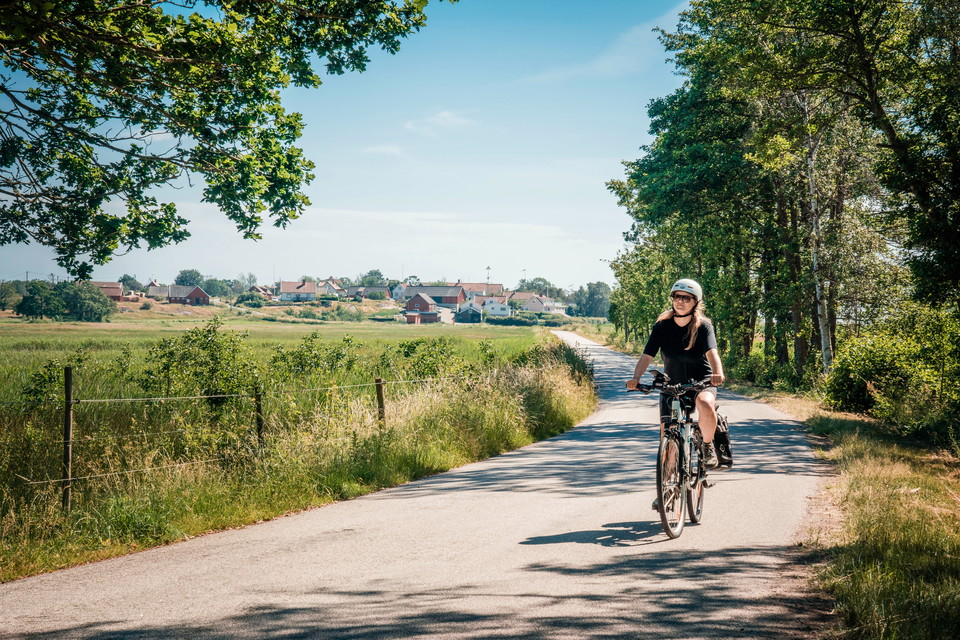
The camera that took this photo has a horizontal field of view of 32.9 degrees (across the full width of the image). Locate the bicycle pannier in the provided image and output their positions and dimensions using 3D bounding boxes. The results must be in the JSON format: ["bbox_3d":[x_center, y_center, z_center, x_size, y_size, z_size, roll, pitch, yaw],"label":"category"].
[{"bbox_3d":[1.755,0.895,12.000,0.180,0.400,0.300,-2,0,17],"label":"bicycle pannier"}]

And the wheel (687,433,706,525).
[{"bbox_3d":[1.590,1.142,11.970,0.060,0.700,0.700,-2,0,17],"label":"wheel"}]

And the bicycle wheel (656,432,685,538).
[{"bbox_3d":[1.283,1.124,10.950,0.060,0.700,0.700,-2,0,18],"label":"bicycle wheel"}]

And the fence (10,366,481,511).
[{"bbox_3d":[-1.760,1.060,17.400,0.100,1.120,11.500,0,-1,17],"label":"fence"}]

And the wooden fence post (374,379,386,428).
[{"bbox_3d":[-1.200,1.190,19.800,0.078,0.950,0.078,-4,0,-17],"label":"wooden fence post"}]

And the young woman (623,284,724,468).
[{"bbox_3d":[1.440,0.505,11.560,0.660,1.600,0.760,0,0,17],"label":"young woman"}]

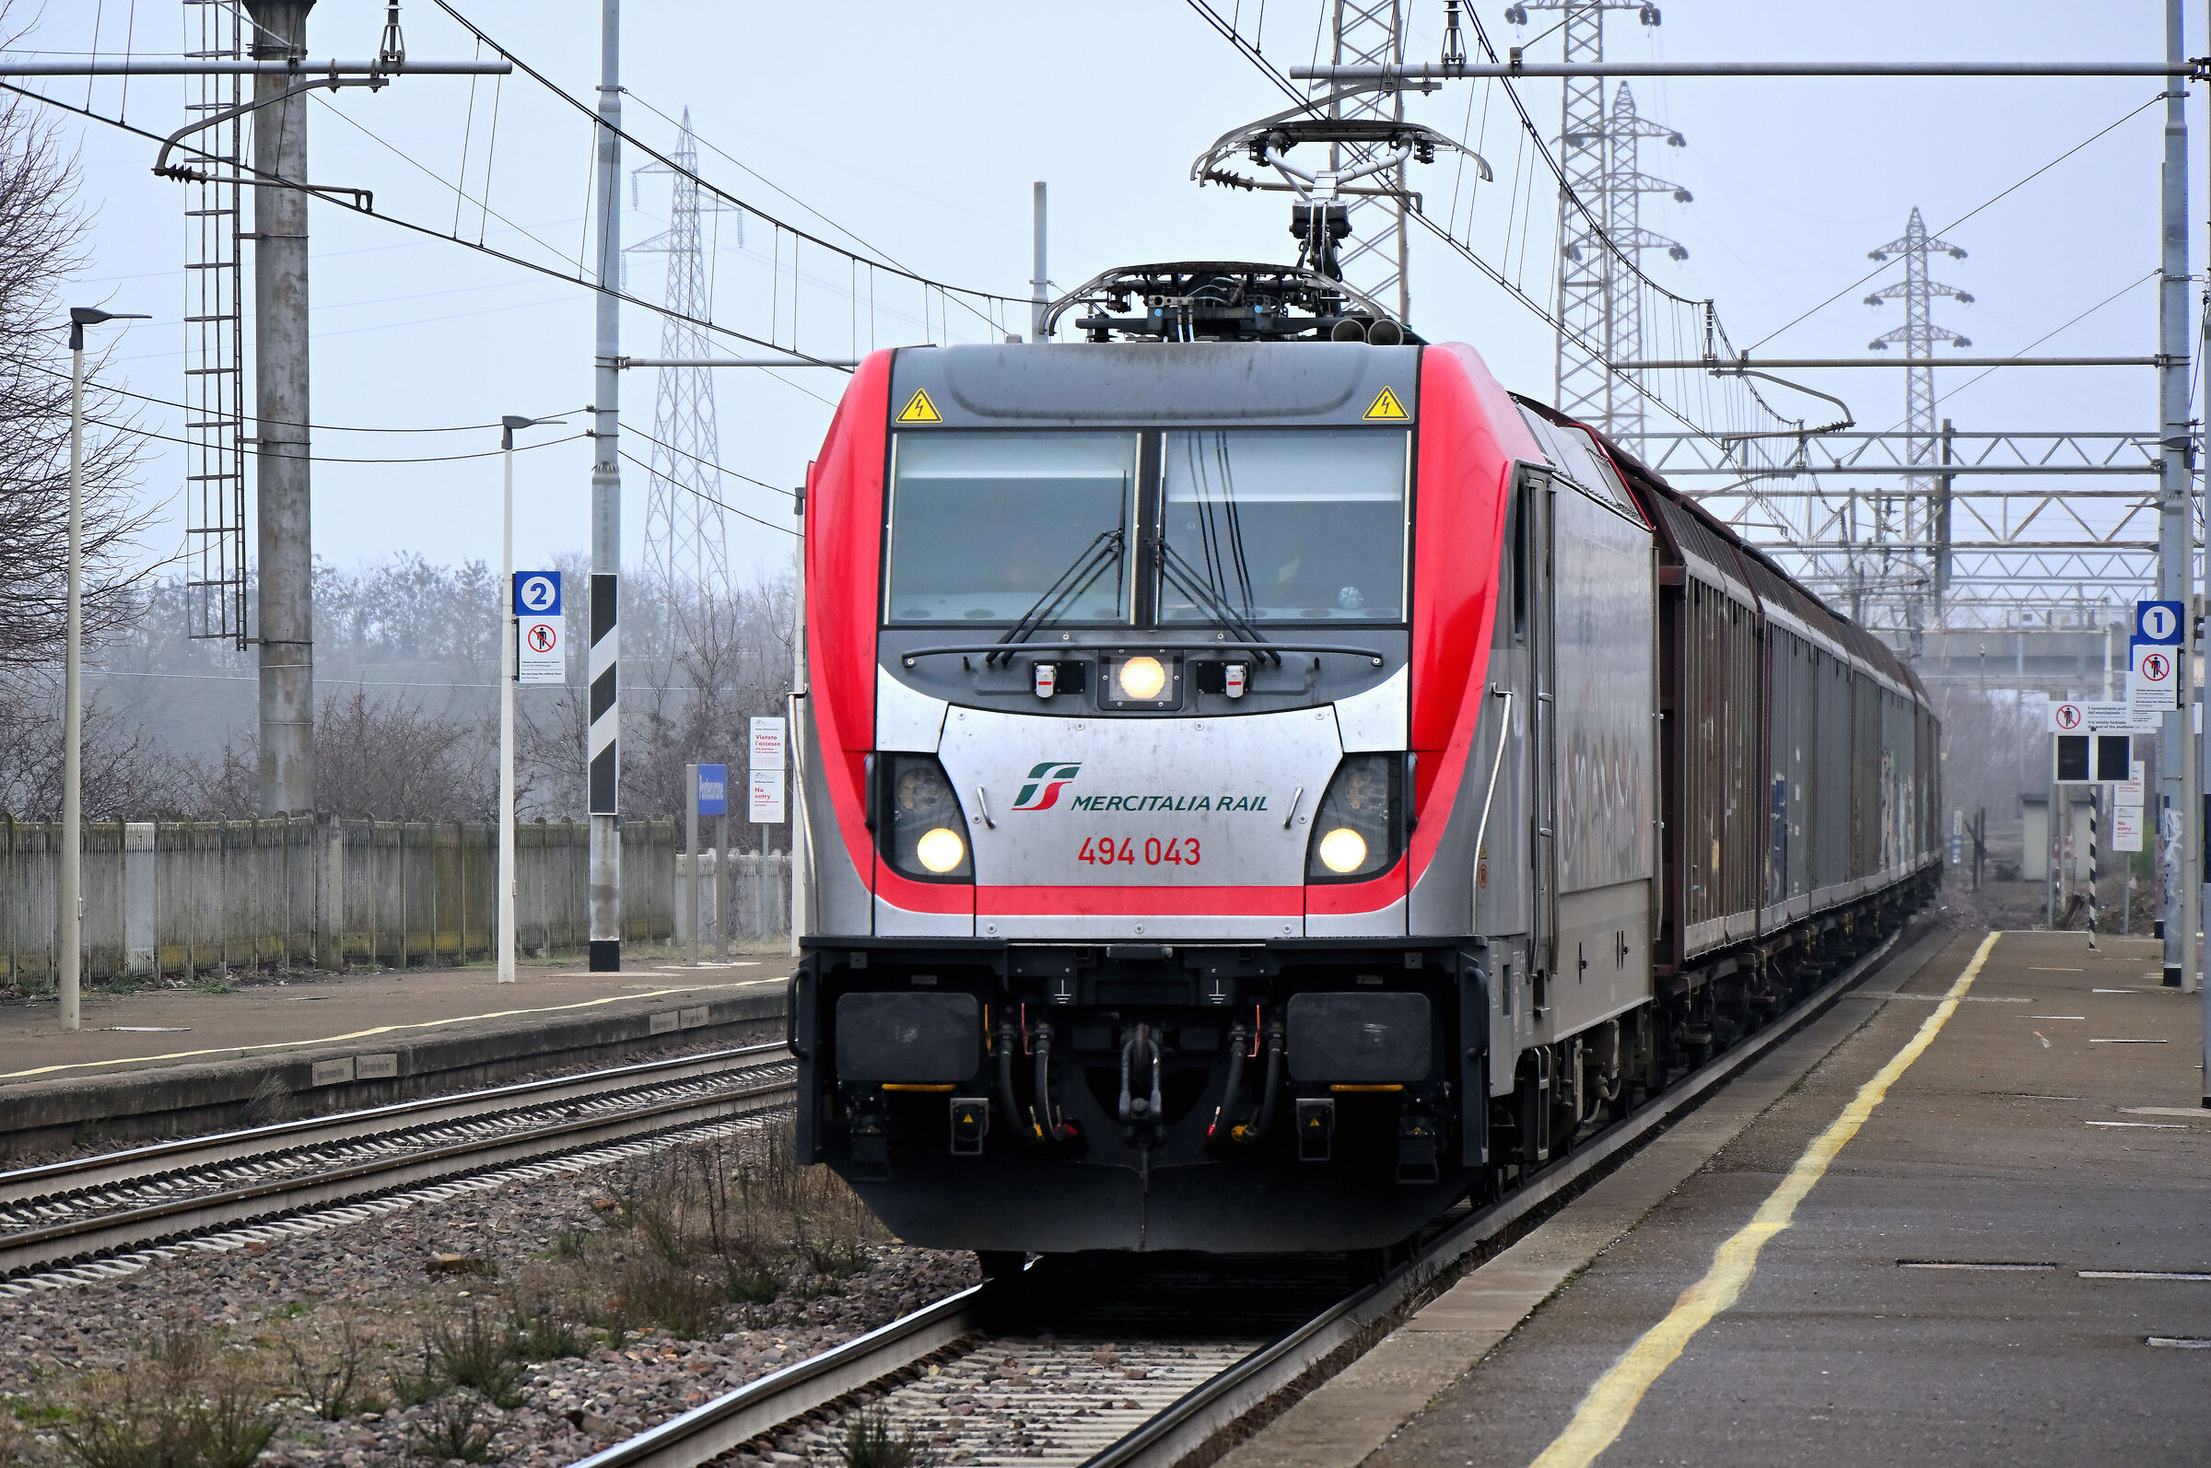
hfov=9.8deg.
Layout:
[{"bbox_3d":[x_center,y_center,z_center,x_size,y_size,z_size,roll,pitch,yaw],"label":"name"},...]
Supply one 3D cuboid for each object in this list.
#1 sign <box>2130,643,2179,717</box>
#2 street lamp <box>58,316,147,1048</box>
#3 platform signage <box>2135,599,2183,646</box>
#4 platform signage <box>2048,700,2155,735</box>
[{"bbox_3d":[9.531,-0.498,117.000,0.400,0.600,0.040,0,0,4],"label":"sign"},{"bbox_3d":[-6.927,-0.447,89.400,0.620,5.000,0.250,0,0,5],"label":"street lamp"},{"bbox_3d":[9.428,-0.986,115.300,0.400,0.400,0.040,0,0,4],"label":"platform signage"},{"bbox_3d":[12.917,-0.208,167.000,1.400,0.400,0.040,0,0,4],"label":"platform signage"}]

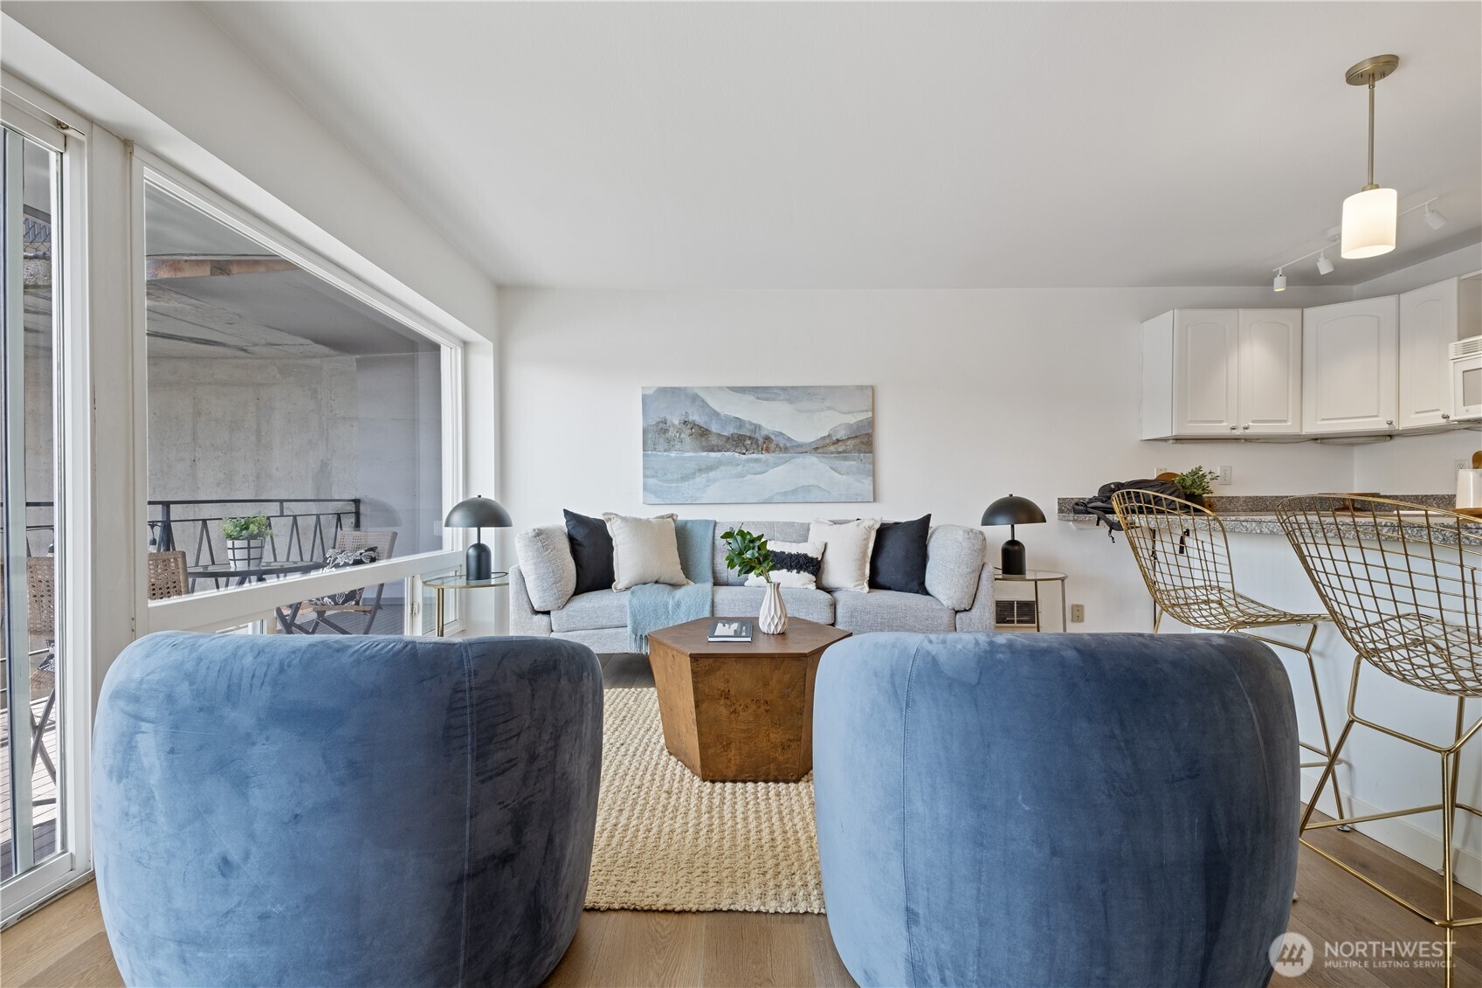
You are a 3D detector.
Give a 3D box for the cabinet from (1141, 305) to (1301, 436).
[{"bbox_3d":[3.059,-0.746,3.953,0.815,0.780,0.310,-1,-1,-1],"label":"cabinet"}]

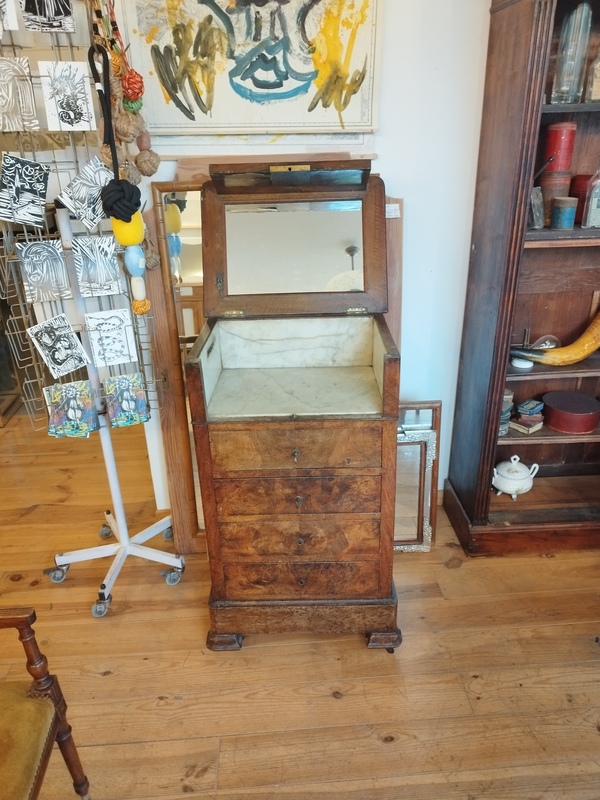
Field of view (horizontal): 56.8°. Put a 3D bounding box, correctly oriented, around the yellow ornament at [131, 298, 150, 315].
[{"bbox_3d":[-0.449,-0.262,1.563,0.053,0.046,0.052,-1,25,1],"label":"yellow ornament"}]

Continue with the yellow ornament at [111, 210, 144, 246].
[{"bbox_3d":[-0.457,-0.458,1.470,0.084,0.099,0.084,-2,25,1],"label":"yellow ornament"}]

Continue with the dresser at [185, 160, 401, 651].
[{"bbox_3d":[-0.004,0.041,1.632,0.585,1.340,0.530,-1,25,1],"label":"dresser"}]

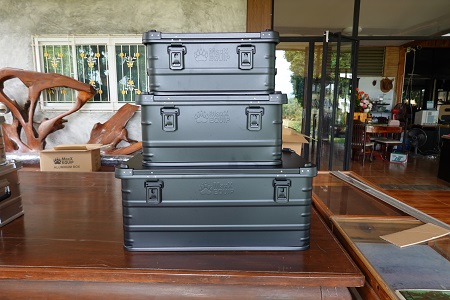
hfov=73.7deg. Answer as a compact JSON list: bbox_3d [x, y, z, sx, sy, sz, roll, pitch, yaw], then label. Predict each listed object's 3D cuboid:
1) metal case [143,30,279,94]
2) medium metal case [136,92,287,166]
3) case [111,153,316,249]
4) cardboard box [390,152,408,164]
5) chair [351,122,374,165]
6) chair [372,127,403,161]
[{"bbox_3d":[-0.054,-0.356,1.282,0.522,0.232,0.350,0,10,-1],"label":"metal case"},{"bbox_3d":[-0.048,-0.104,1.325,0.582,0.280,0.385,0,10,-1],"label":"medium metal case"},{"bbox_3d":[-0.033,0.204,1.360,0.782,0.354,0.385,0,10,-1],"label":"case"},{"bbox_3d":[3.605,0.124,6.225,0.340,0.200,0.250,4,11,22],"label":"cardboard box"},{"bbox_3d":[2.724,-0.194,6.034,0.460,0.900,0.440,-8,13,-37],"label":"chair"},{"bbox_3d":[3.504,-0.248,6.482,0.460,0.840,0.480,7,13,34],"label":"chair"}]

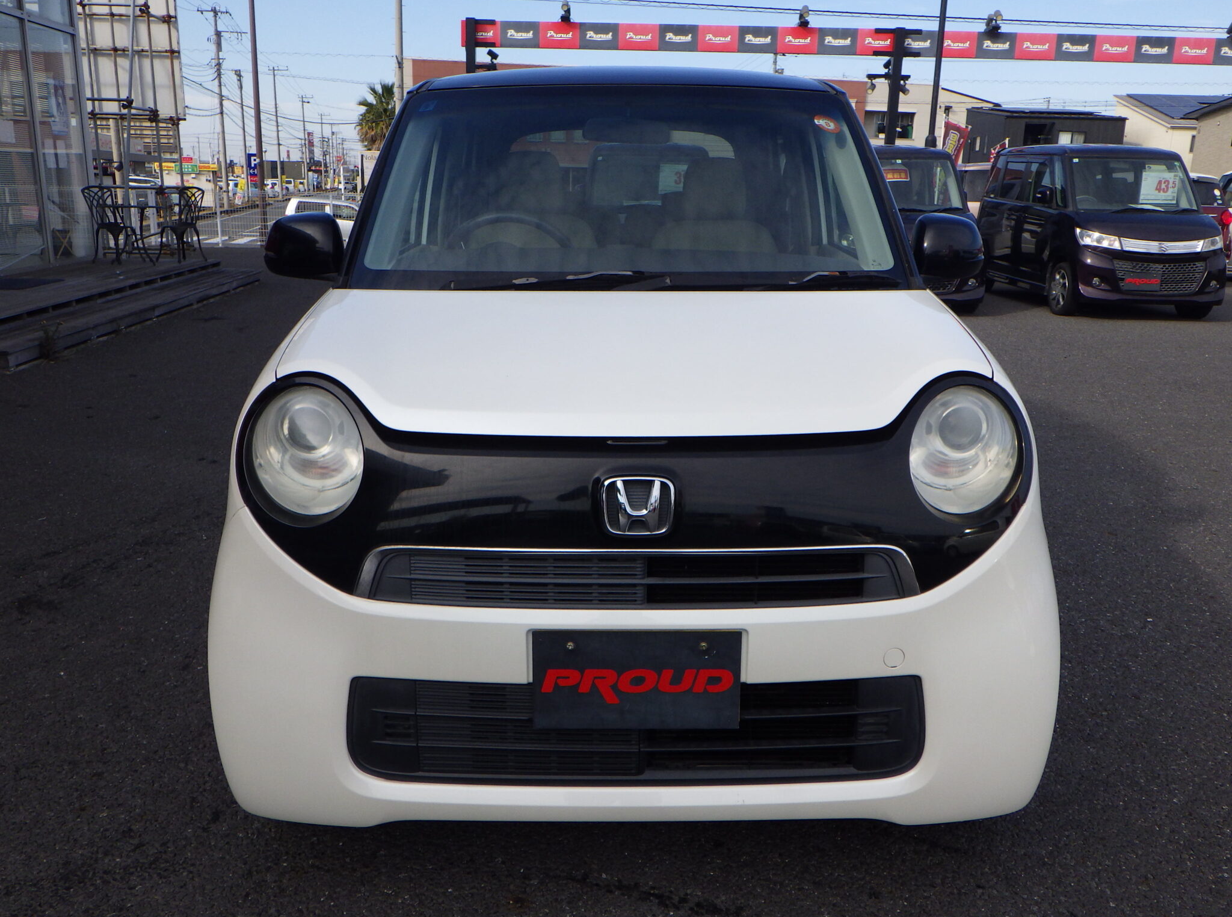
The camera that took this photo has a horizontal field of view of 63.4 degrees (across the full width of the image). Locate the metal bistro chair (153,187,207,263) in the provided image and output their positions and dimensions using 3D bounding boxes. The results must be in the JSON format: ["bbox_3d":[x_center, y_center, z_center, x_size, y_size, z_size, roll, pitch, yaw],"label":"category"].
[{"bbox_3d":[-5.183,-2.787,11.900,0.450,0.880,0.500,8,17,26],"label":"metal bistro chair"}]

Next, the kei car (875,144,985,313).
[{"bbox_3d":[3.073,-2.623,11.341,1.475,1.735,3.395,2,15,4],"label":"kei car"}]

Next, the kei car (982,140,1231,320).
[{"bbox_3d":[5.462,-2.573,11.244,1.475,1.735,3.395,2,15,4],"label":"kei car"}]

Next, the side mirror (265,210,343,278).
[{"bbox_3d":[-0.745,-0.505,2.371,0.180,0.160,0.130,0,15,-1],"label":"side mirror"}]

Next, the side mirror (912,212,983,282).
[{"bbox_3d":[0.794,-0.506,2.386,0.180,0.160,0.130,0,15,-1],"label":"side mirror"}]

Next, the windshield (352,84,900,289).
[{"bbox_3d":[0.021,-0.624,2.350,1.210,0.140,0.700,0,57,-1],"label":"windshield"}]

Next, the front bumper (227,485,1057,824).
[{"bbox_3d":[0.032,0.332,1.753,1.460,0.500,0.400,0,15,-1],"label":"front bumper"}]

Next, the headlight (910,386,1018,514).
[{"bbox_3d":[0.570,-0.013,1.634,0.180,0.205,0.140,-2,15,-7],"label":"headlight"}]

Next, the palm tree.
[{"bbox_3d":[-14.378,-19.174,60.970,2.900,7.400,2.900,1,15,0],"label":"palm tree"}]

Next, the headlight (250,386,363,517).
[{"bbox_3d":[-0.501,-0.012,1.613,0.180,0.205,0.140,2,15,6],"label":"headlight"}]

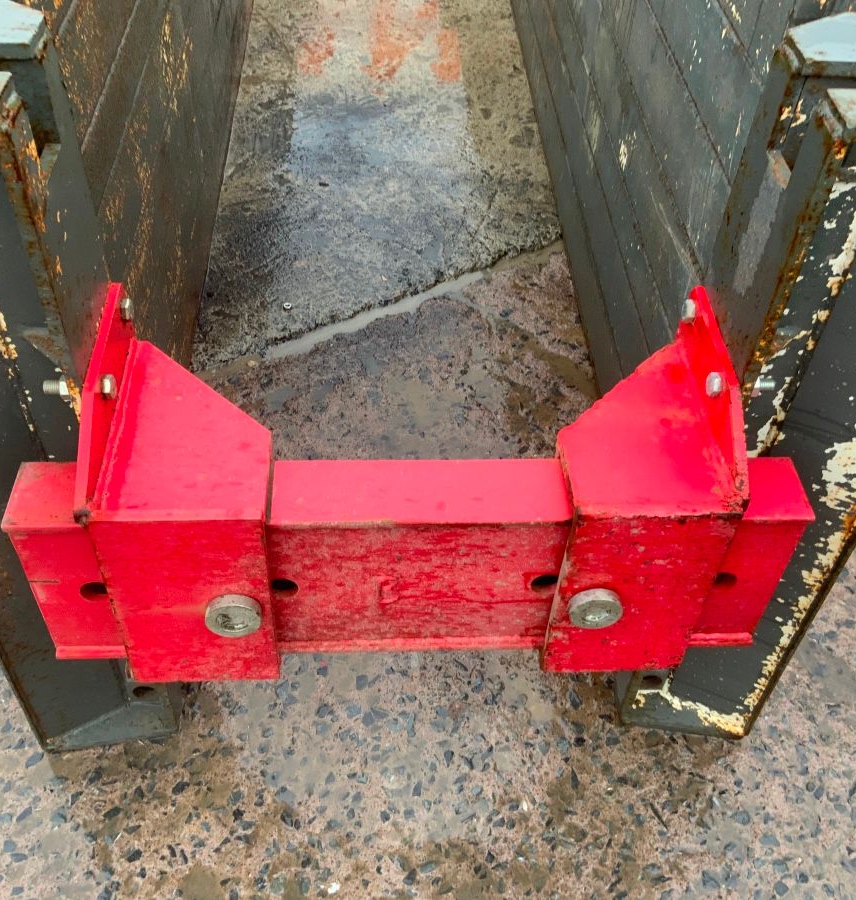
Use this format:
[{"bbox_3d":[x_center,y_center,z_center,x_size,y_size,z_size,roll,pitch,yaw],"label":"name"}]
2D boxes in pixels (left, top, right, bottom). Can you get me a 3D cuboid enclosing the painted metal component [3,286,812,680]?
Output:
[{"bbox_3d":[-0.021,0.065,1.287,0.900,0.444,0.331,0,47,-4],"label":"painted metal component"}]

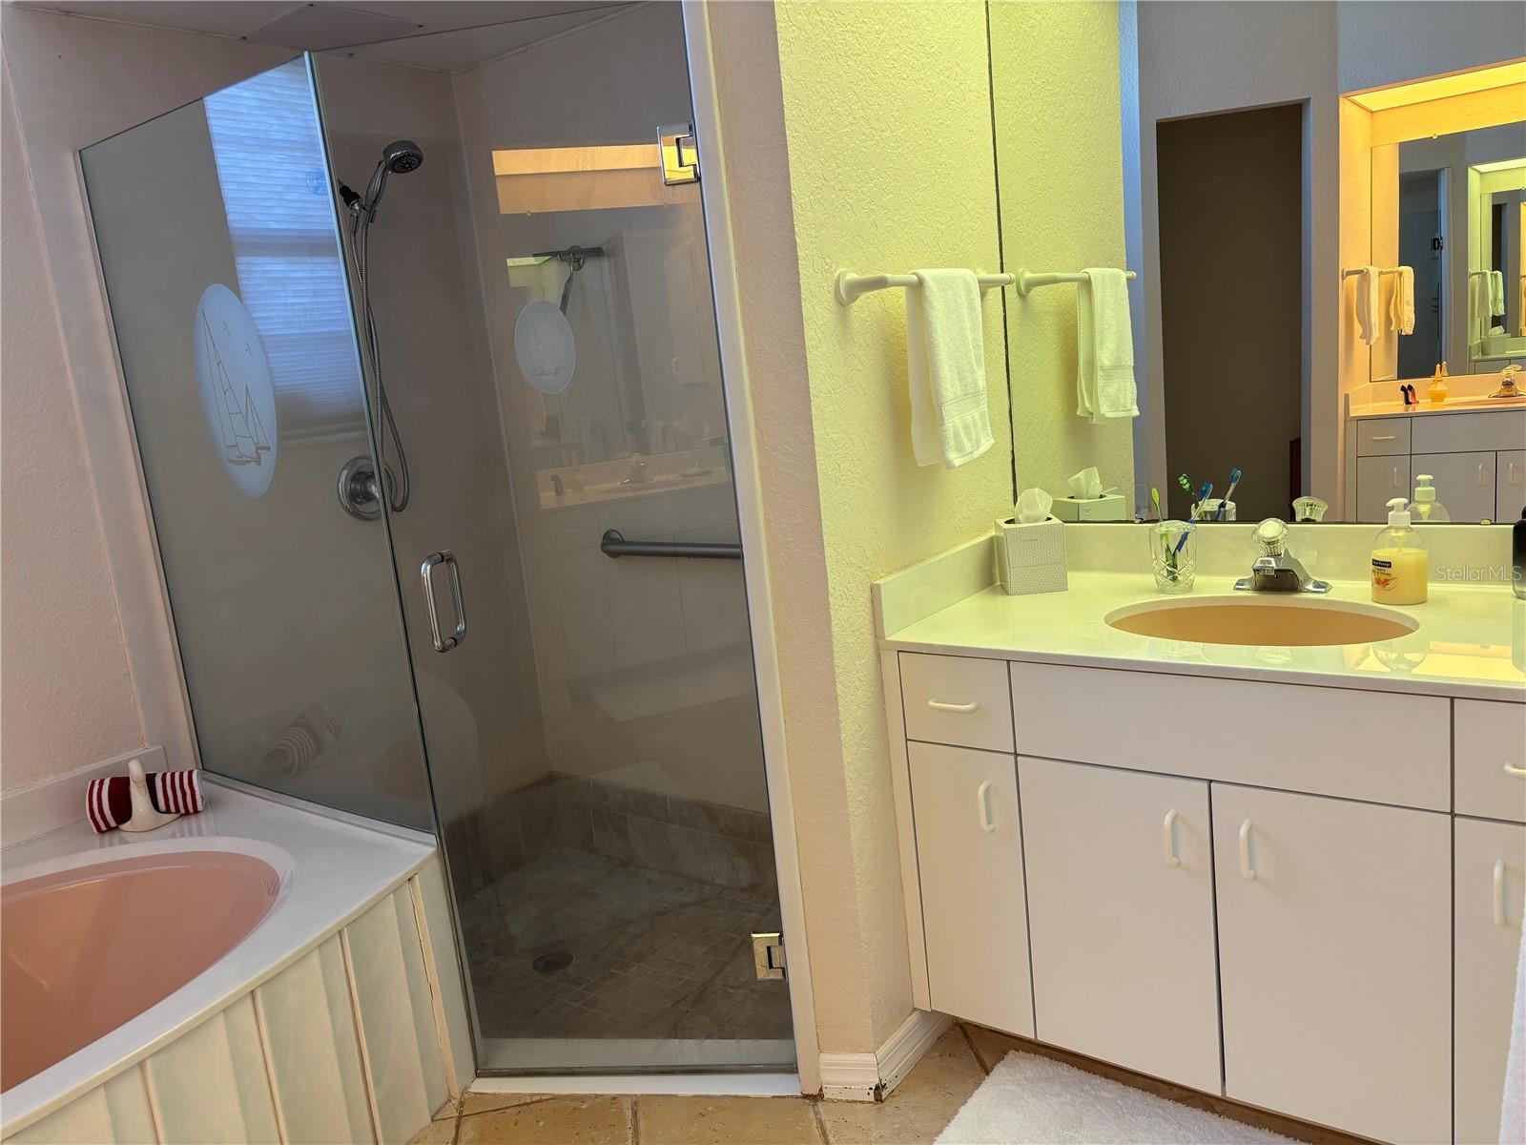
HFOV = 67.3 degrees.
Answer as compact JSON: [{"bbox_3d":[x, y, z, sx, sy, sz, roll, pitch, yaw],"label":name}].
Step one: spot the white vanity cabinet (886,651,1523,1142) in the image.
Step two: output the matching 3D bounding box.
[{"bbox_3d":[0.822,0.453,1.877,1.057,0.750,0.576,2,14,37],"label":"white vanity cabinet"}]

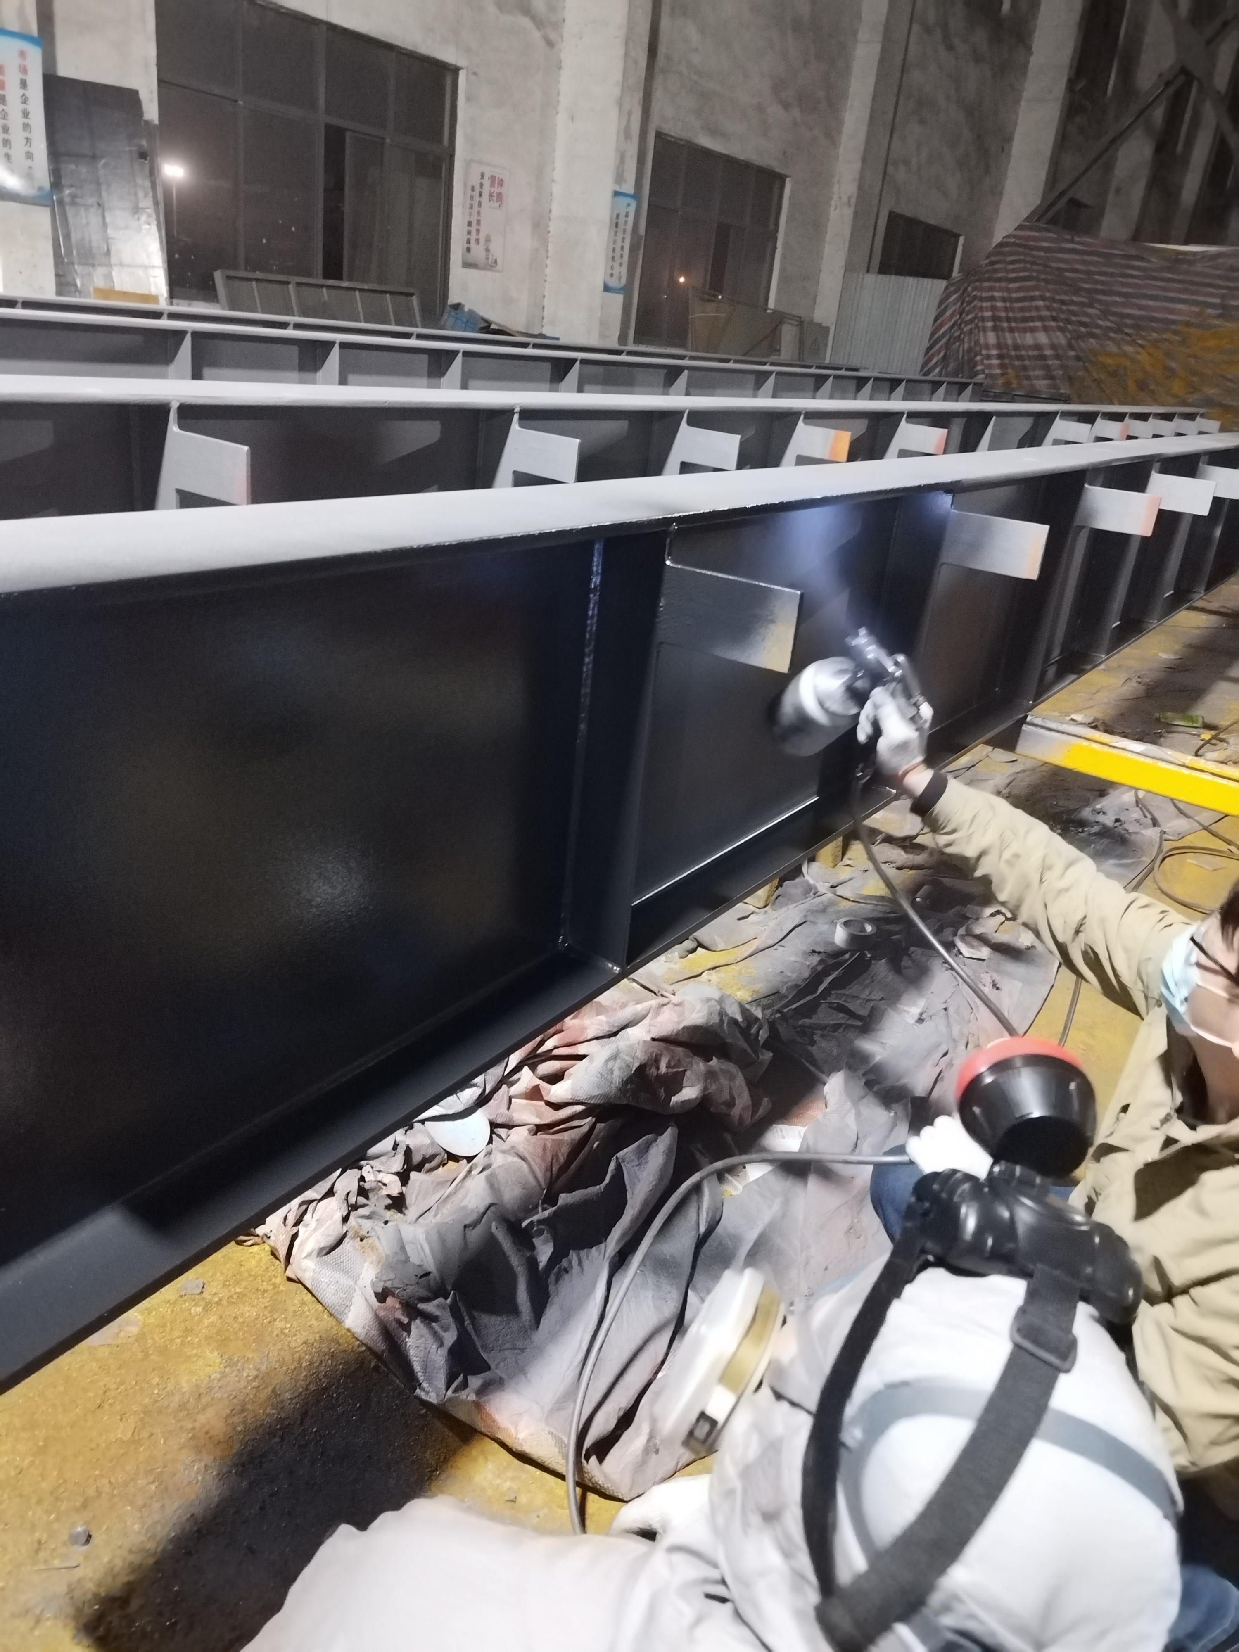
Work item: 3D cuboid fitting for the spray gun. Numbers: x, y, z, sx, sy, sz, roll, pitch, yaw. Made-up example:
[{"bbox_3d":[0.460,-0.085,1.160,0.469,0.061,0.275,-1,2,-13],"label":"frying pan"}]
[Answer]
[{"bbox_3d":[0.386,-0.202,2.044,0.190,0.270,0.121,49,50,2],"label":"spray gun"}]

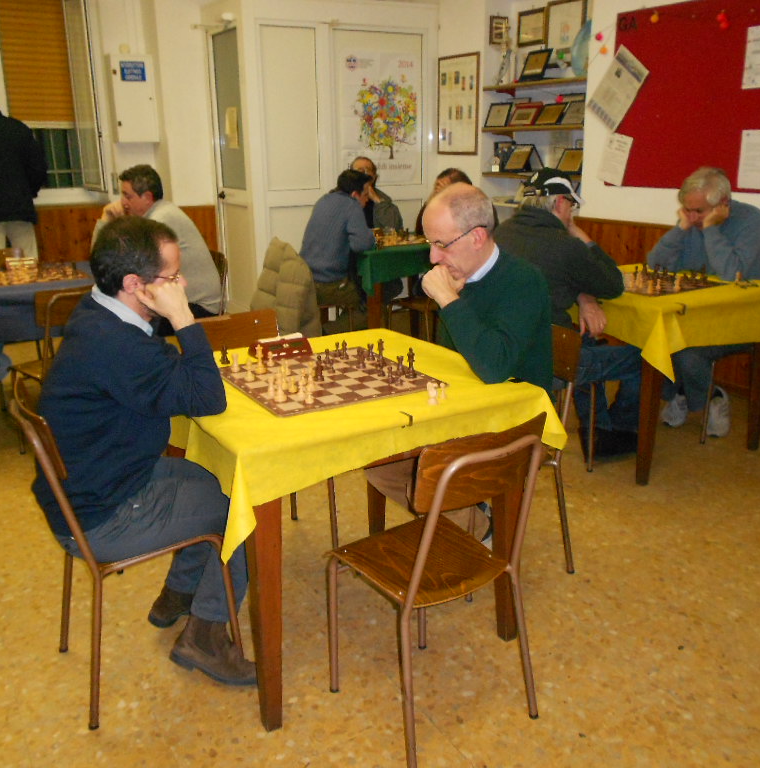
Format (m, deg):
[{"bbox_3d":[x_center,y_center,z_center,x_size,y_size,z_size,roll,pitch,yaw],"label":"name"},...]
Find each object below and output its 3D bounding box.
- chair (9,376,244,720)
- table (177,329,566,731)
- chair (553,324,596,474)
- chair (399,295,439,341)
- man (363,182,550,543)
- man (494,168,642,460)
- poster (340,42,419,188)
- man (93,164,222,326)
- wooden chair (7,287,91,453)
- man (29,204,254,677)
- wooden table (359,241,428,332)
[{"bbox_3d":[-0.660,0.400,2.048,0.470,0.820,0.430,-10,20,-29],"label":"chair"},{"bbox_3d":[-0.144,0.344,2.296,0.860,0.775,0.860,-10,20,-29],"label":"table"},{"bbox_3d":[0.705,0.014,3.307,0.460,0.830,0.420,-12,20,-32],"label":"chair"},{"bbox_3d":[0.319,-0.514,5.072,0.420,0.840,0.460,-14,21,-37],"label":"chair"},{"bbox_3d":[0.275,0.038,2.419,0.680,1.280,0.560,-10,20,-29],"label":"man"},{"bbox_3d":[0.852,-0.275,3.408,0.740,1.290,0.540,-10,19,-28],"label":"man"},{"bbox_3d":[0.007,-2.155,6.266,0.700,1.000,0.020,-9,19,-27],"label":"poster"},{"bbox_3d":[-1.256,-0.579,4.488,0.720,1.330,0.540,-10,19,-29],"label":"man"},{"bbox_3d":[-1.489,-0.064,3.628,0.460,0.840,0.420,15,23,42],"label":"wooden chair"},{"bbox_3d":[-0.591,0.193,2.005,0.600,1.240,0.520,-10,19,-28],"label":"man"},{"bbox_3d":[0.079,-0.590,5.324,0.860,0.775,0.860,-10,20,-29],"label":"wooden table"}]

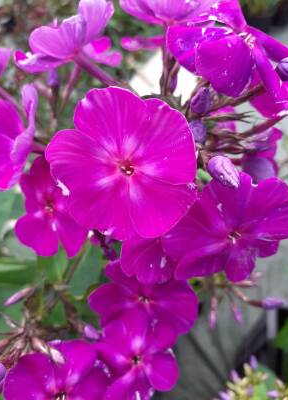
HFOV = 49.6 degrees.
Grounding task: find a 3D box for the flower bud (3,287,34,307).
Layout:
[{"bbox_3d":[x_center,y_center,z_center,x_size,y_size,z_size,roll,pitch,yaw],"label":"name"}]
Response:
[{"bbox_3d":[-0.055,0.043,0.138,0.015,0.004,0.004,-31,90,-12],"label":"flower bud"}]

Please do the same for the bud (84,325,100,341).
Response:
[{"bbox_3d":[-0.021,0.054,0.128,0.008,0.005,0.005,40,90,20],"label":"bud"}]

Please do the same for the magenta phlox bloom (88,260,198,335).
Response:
[{"bbox_3d":[0.000,0.036,0.113,0.039,0.012,0.035,0,38,0],"label":"magenta phlox bloom"}]

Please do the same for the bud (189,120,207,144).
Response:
[{"bbox_3d":[0.018,-0.022,0.104,0.006,0.009,0.006,0,53,0],"label":"bud"}]

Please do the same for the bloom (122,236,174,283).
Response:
[{"bbox_3d":[0.003,0.017,0.105,0.031,0.011,0.029,0,63,0],"label":"bloom"}]

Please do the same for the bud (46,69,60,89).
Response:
[{"bbox_3d":[-0.041,-0.055,0.142,0.006,0.009,0.006,-3,12,0],"label":"bud"}]

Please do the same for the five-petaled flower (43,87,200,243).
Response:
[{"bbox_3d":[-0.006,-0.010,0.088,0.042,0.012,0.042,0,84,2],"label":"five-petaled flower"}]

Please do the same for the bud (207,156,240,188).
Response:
[{"bbox_3d":[0.025,-0.009,0.098,0.007,0.007,0.013,-42,68,0],"label":"bud"}]

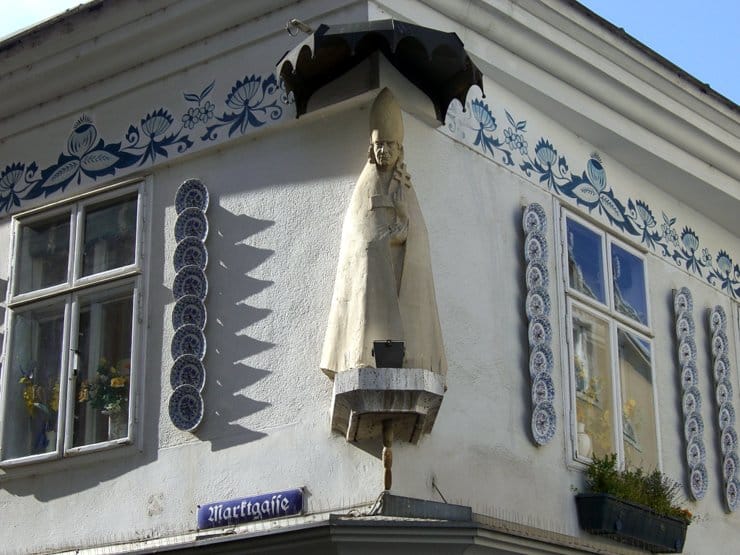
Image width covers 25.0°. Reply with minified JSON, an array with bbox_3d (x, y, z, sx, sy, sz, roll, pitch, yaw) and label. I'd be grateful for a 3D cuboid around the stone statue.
[{"bbox_3d":[0.051,-0.247,8.257,0.603,1.577,0.429,2,-20,-6],"label":"stone statue"}]

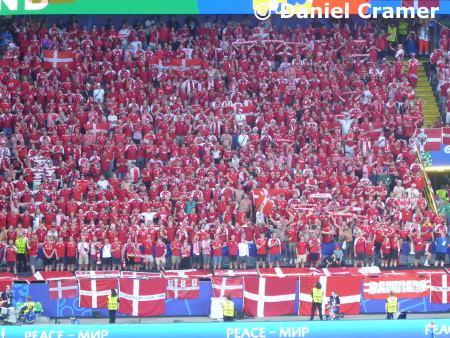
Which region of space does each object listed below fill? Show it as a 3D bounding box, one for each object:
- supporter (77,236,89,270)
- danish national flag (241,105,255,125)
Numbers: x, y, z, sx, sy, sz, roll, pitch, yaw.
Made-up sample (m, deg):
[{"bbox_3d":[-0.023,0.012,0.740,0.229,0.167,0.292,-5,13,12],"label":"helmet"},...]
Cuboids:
[{"bbox_3d":[-6.493,3.964,191.500,0.520,1.760,0.340,0,8,-5],"label":"supporter"},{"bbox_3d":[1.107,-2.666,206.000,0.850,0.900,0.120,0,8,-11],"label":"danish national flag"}]

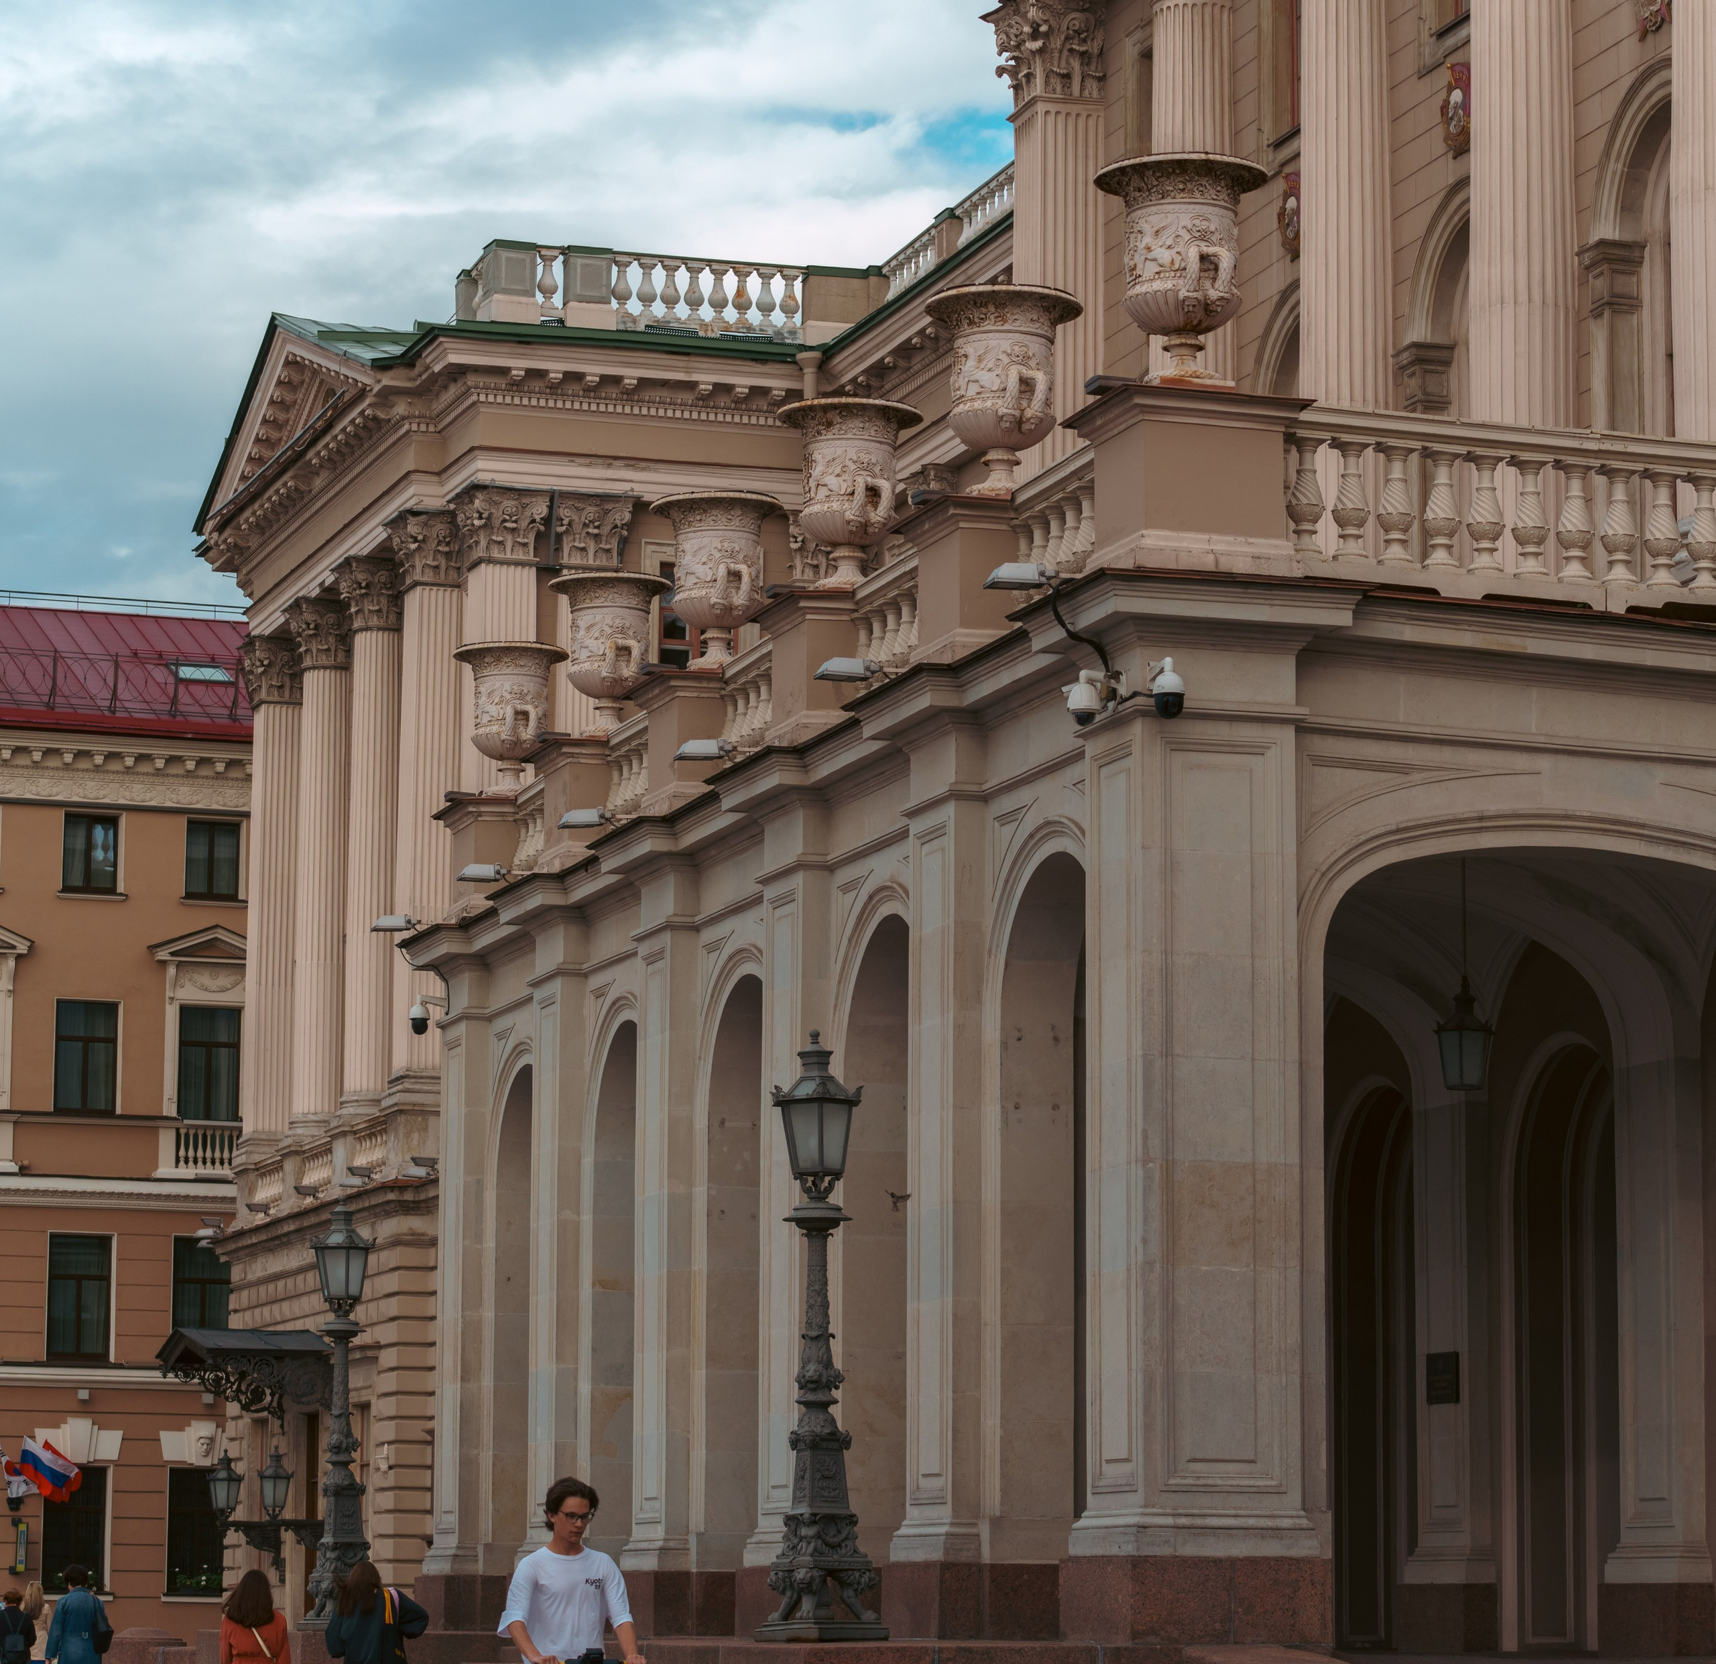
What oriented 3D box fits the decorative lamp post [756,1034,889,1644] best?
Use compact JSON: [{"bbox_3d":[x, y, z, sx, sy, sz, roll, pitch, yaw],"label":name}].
[{"bbox_3d":[-0.236,3.461,37.389,0.740,4.180,0.740,3,-8,-17],"label":"decorative lamp post"}]

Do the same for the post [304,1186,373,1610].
[{"bbox_3d":[-4.936,5.578,52.410,0.740,4.180,0.740,3,-8,-17],"label":"post"}]

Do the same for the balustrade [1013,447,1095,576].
[{"bbox_3d":[1.733,-2.023,38.677,0.400,1.200,2.800,3,-9,-17],"label":"balustrade"}]

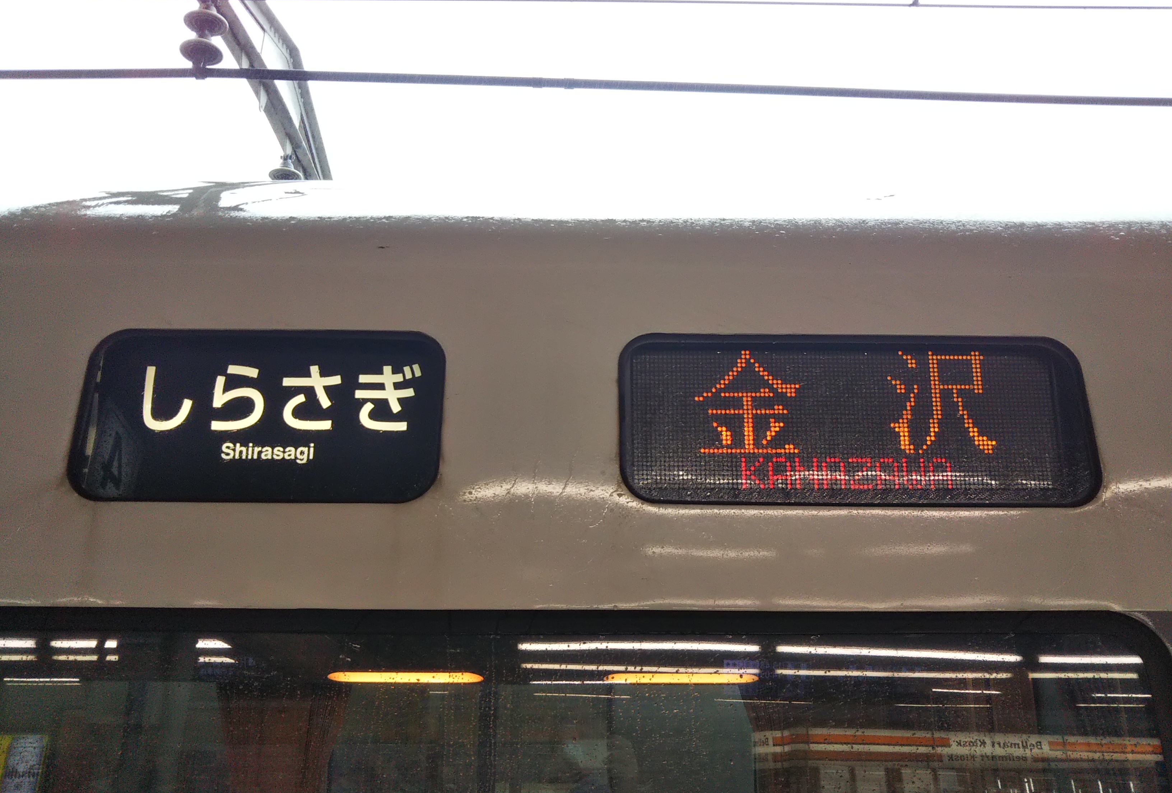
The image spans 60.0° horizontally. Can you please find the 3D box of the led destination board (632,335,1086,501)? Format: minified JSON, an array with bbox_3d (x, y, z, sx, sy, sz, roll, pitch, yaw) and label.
[{"bbox_3d":[0.345,0.033,1.315,0.604,0.235,0.050,0,-23,0],"label":"led destination board"}]

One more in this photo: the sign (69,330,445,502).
[{"bbox_3d":[-0.415,0.028,1.311,0.465,0.238,0.050,0,-23,0],"label":"sign"}]

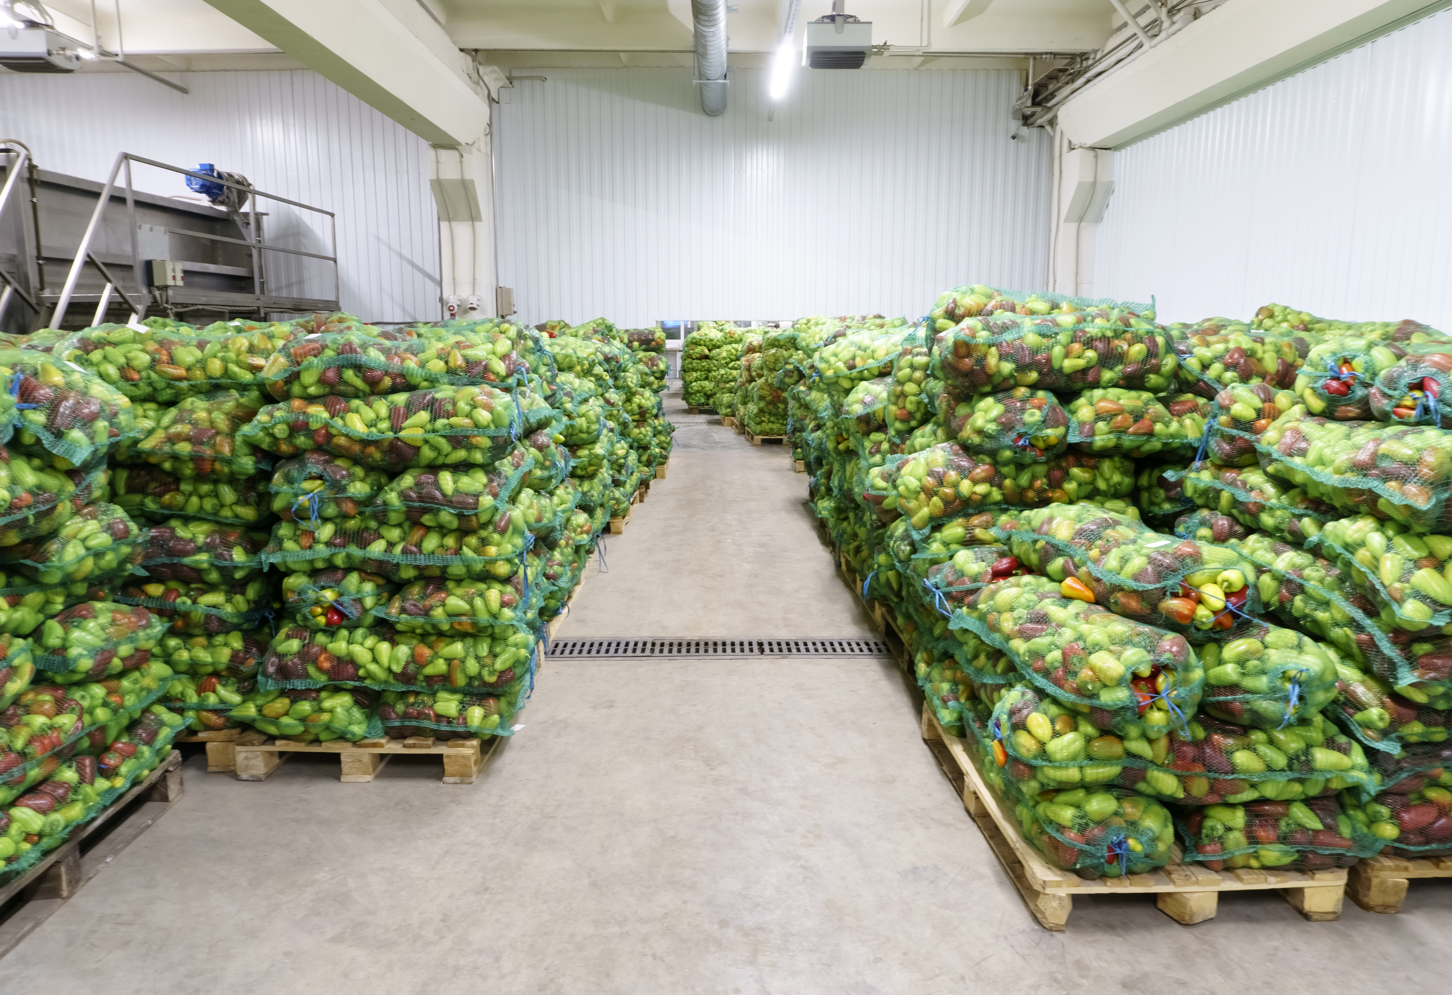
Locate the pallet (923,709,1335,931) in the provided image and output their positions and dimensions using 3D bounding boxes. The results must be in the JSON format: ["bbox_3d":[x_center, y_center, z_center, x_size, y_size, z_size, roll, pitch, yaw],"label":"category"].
[{"bbox_3d":[1.171,0.938,3.151,0.800,0.144,1.200,0,9,-3],"label":"pallet"}]

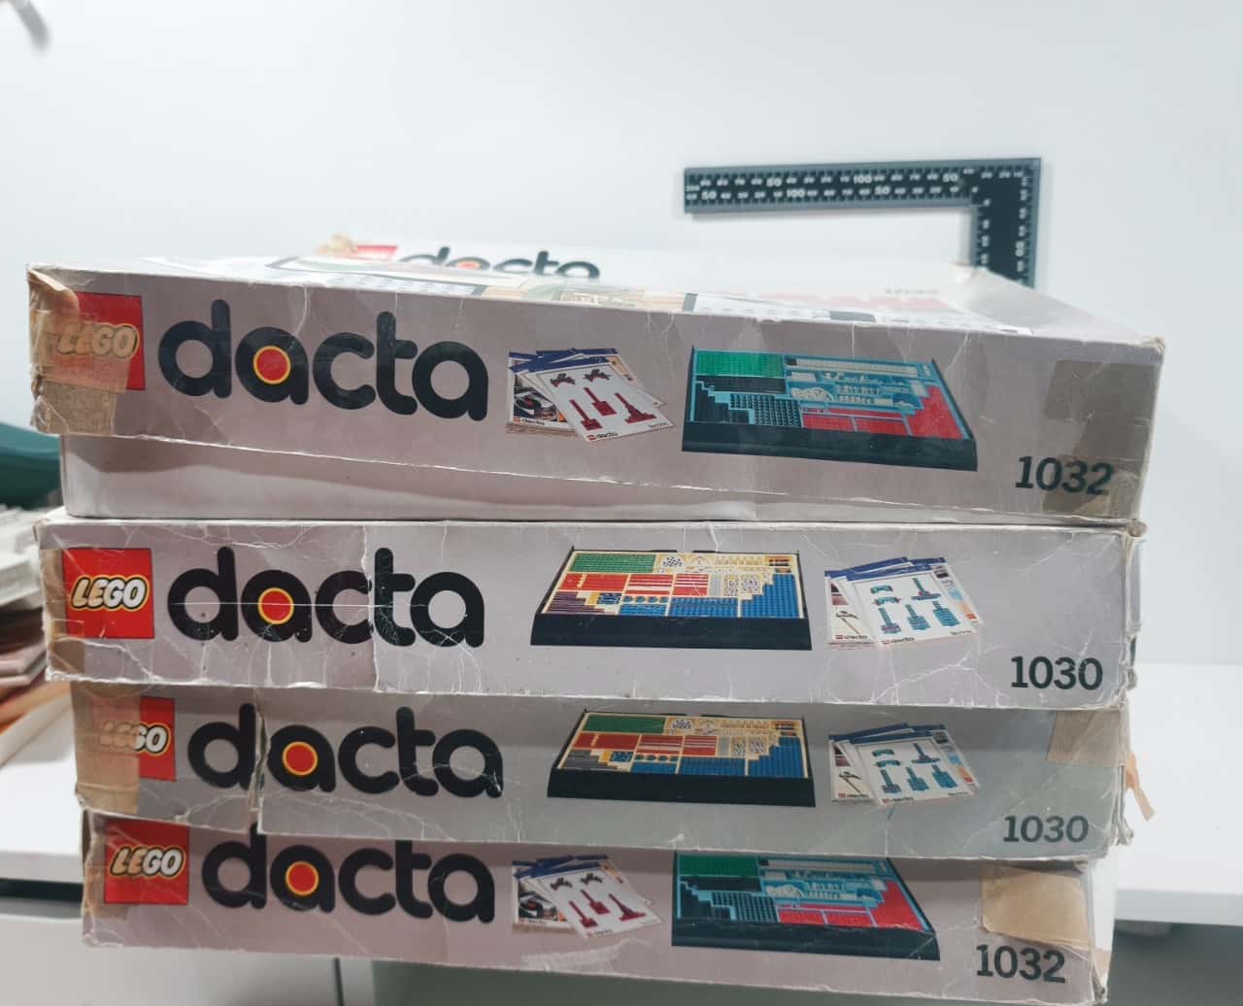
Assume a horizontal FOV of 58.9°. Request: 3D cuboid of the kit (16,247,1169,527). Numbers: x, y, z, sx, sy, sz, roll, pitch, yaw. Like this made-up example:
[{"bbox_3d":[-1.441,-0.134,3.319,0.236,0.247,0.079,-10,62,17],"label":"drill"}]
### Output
[{"bbox_3d":[-0.004,-0.073,0.505,0.380,0.083,0.285,3,14,5],"label":"kit"}]

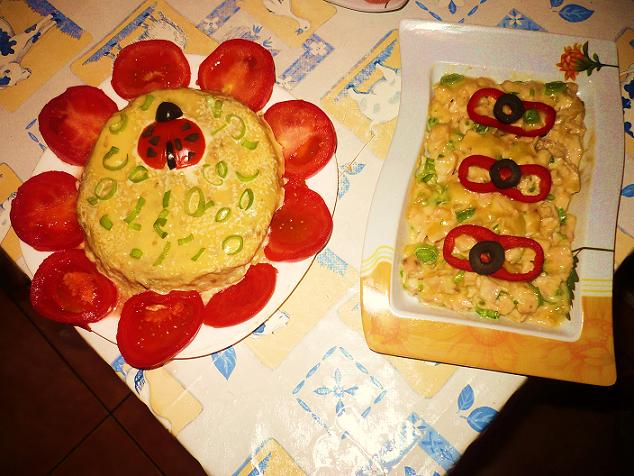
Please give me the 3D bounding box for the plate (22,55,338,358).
[{"bbox_3d":[-0.109,-0.030,0.512,0.250,0.026,0.250,-1,73,4],"label":"plate"}]

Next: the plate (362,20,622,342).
[{"bbox_3d":[0.135,-0.035,0.491,0.183,0.030,0.272,6,73,6],"label":"plate"}]

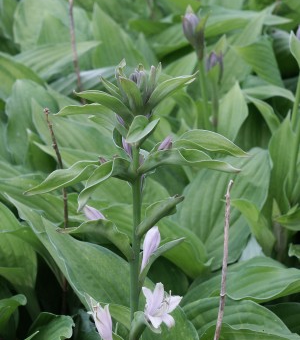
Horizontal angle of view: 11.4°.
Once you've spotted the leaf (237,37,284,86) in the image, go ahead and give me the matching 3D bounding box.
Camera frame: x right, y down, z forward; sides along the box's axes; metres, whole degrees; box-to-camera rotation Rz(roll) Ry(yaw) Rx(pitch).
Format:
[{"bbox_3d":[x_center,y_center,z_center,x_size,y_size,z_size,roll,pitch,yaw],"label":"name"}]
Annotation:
[{"bbox_3d":[0.129,-0.126,1.750,0.055,0.030,0.075,-25,65,-37],"label":"leaf"}]

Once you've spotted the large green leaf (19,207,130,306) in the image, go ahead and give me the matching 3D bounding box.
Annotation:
[{"bbox_3d":[-0.064,0.083,1.420,0.145,0.035,0.085,38,44,5],"label":"large green leaf"}]

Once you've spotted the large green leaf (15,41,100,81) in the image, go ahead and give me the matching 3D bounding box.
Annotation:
[{"bbox_3d":[-0.136,-0.163,2.200,0.125,0.030,0.075,-13,39,6],"label":"large green leaf"}]

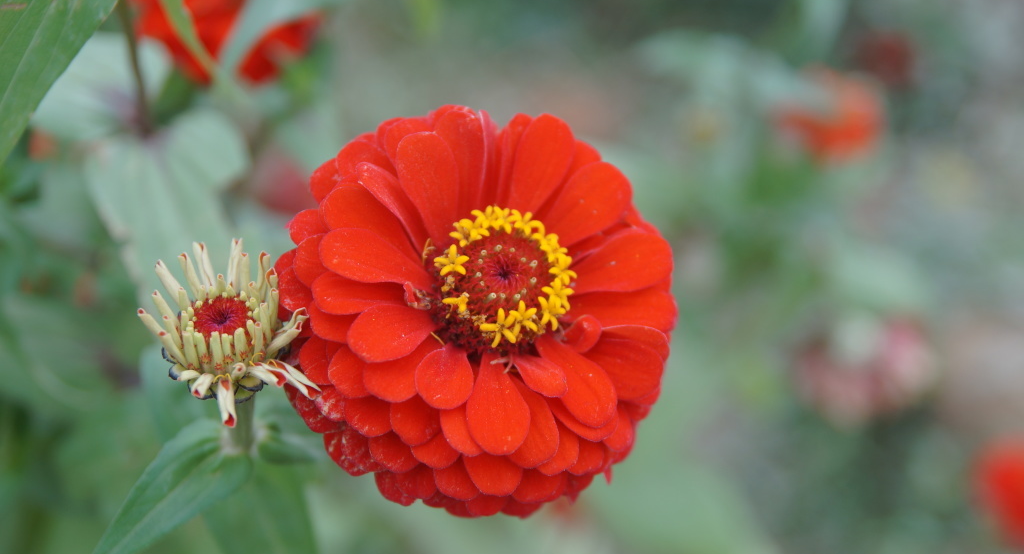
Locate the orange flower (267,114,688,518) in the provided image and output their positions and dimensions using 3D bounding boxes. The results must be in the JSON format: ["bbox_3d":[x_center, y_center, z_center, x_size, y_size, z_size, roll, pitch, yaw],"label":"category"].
[{"bbox_3d":[-0.007,0.007,0.402,0.074,0.043,0.074,-15,69,-24],"label":"orange flower"}]

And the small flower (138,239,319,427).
[{"bbox_3d":[-0.053,0.011,0.397,0.034,0.027,0.034,-7,40,0],"label":"small flower"}]

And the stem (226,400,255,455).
[{"bbox_3d":[-0.052,0.028,0.409,0.005,0.016,0.005,-2,30,0],"label":"stem"}]

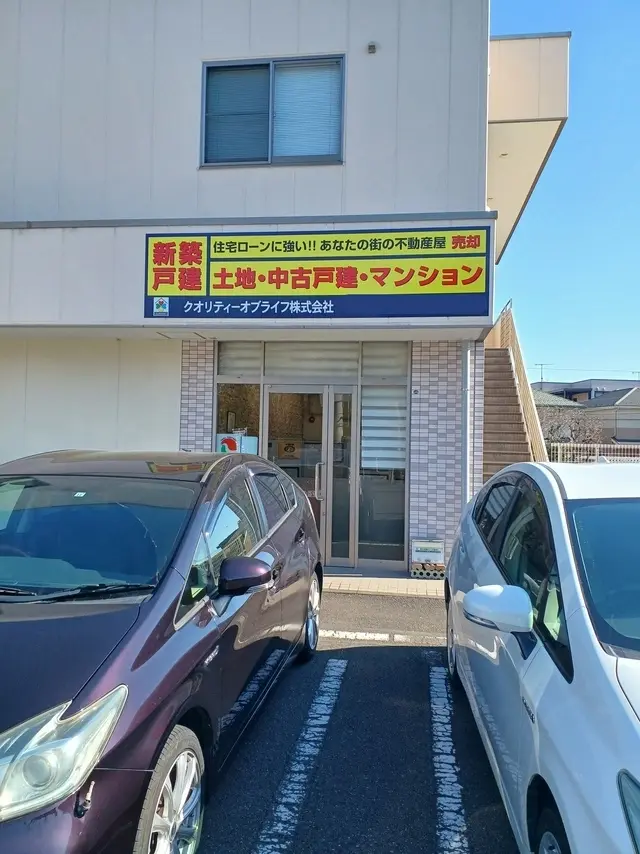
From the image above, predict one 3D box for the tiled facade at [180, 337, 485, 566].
[{"bbox_3d":[0.091,0.319,7.906,3.584,2.676,0.300,1,-1,8],"label":"tiled facade"}]

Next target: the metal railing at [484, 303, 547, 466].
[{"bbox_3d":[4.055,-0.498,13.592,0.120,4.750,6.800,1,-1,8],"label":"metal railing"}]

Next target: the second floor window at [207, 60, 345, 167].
[{"bbox_3d":[-0.584,-3.778,8.004,1.757,1.325,0.100,1,-1,8],"label":"second floor window"}]

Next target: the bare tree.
[{"bbox_3d":[10.787,0.713,28.791,3.200,3.400,3.000,1,-1,8],"label":"bare tree"}]

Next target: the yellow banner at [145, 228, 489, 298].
[{"bbox_3d":[-0.089,-1.701,6.983,3.608,0.639,0.080,1,-1,8],"label":"yellow banner"}]

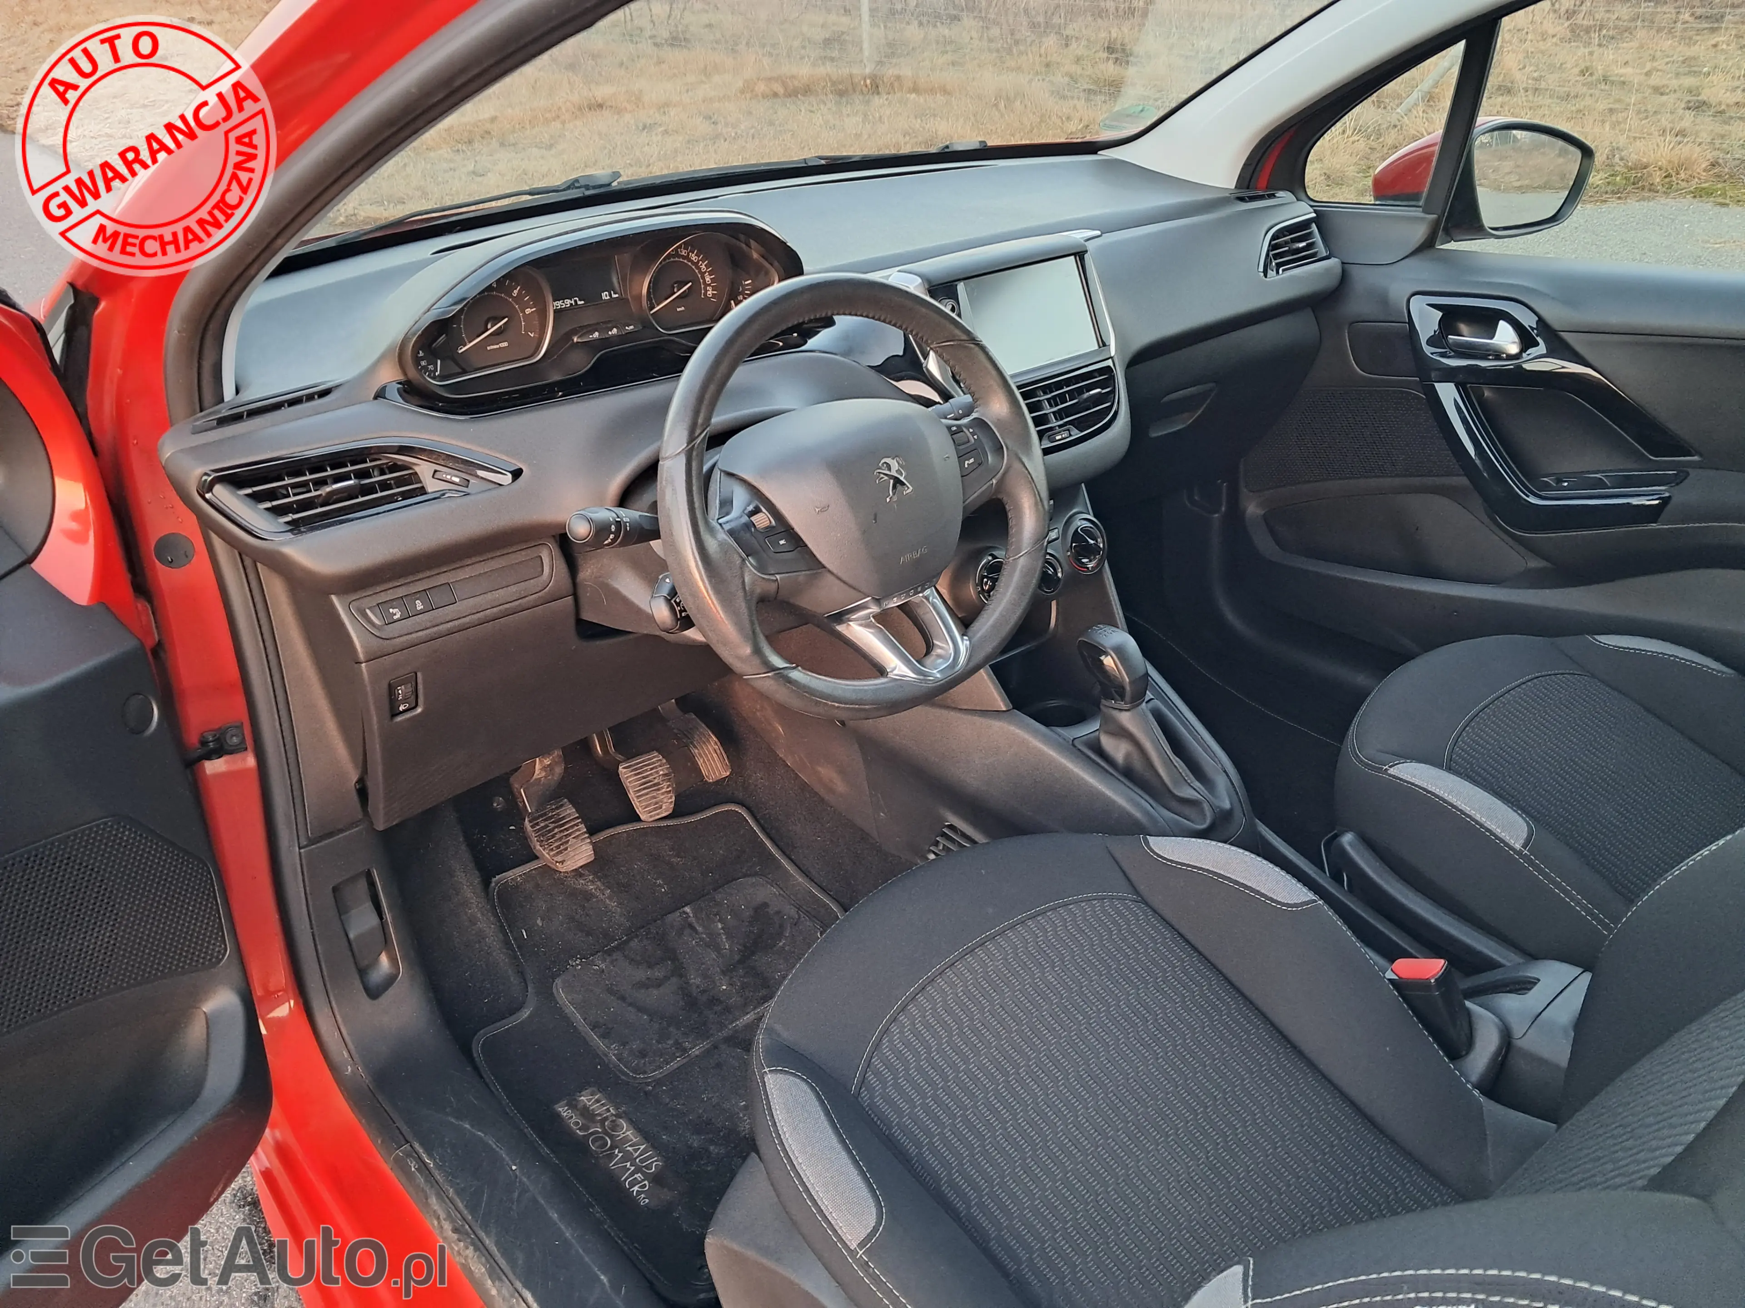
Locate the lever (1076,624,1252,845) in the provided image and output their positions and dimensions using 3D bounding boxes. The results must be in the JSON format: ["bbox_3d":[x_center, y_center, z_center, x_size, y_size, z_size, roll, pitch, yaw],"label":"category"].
[{"bbox_3d":[0.280,0.076,1.361,0.110,0.185,0.155,-22,32,-34],"label":"lever"}]

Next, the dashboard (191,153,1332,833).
[{"bbox_3d":[0.011,-0.282,1.473,1.460,0.500,0.540,-23,30,-34],"label":"dashboard"}]

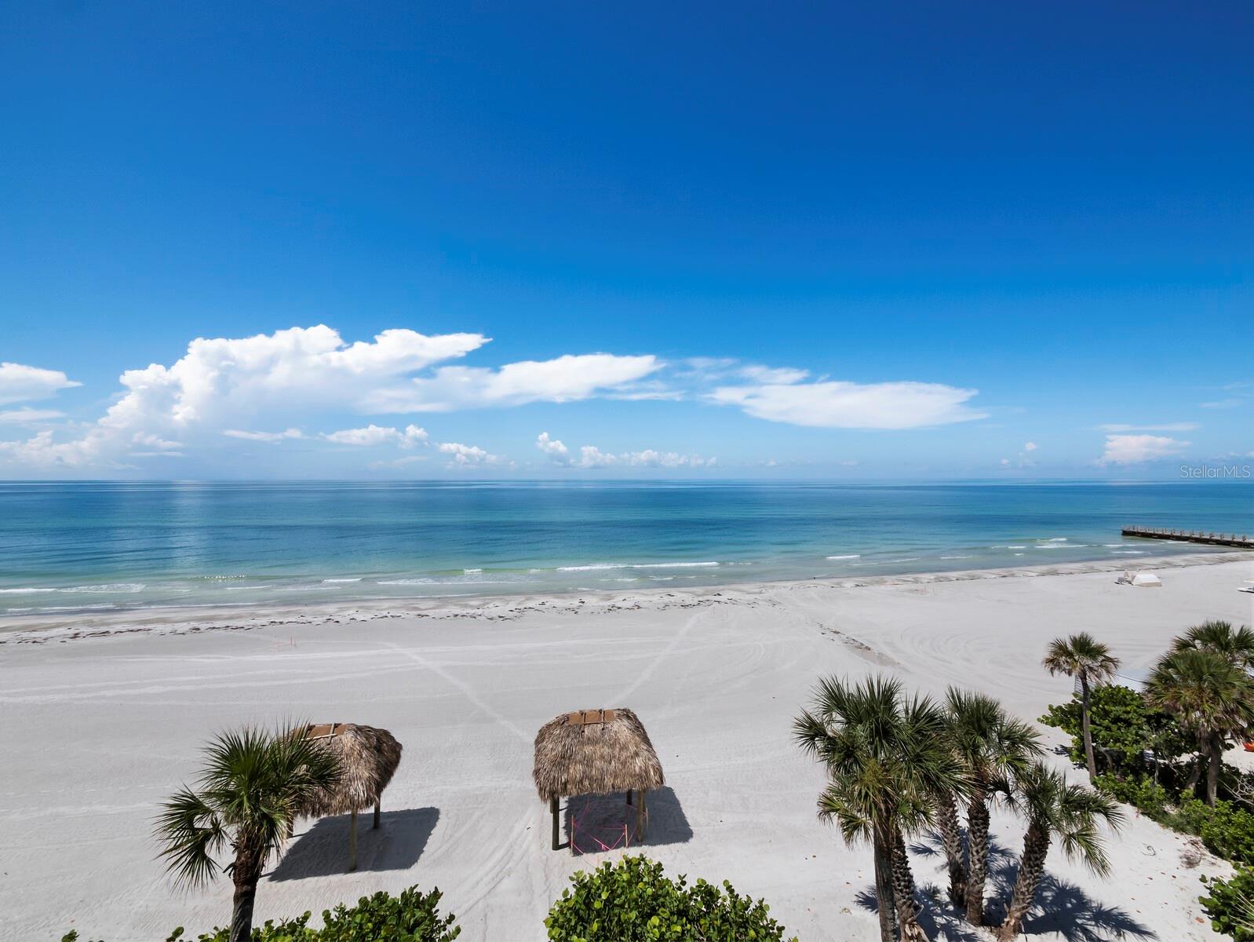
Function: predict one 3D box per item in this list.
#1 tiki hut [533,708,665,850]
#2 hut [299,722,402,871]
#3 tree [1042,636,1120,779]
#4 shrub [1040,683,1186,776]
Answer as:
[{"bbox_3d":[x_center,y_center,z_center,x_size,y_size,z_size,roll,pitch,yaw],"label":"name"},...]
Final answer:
[{"bbox_3d":[-1.084,10.000,17.057,4.000,3.830,2.900,0,-1,-8],"label":"tiki hut"},{"bbox_3d":[-9.570,9.978,15.881,4.000,3.830,2.900,0,-1,-7],"label":"hut"},{"bbox_3d":[17.345,9.078,19.172,2.300,5.550,2.300,0,-1,0],"label":"tree"},{"bbox_3d":[20.061,10.306,20.694,4.800,3.350,4.300,0,-1,0],"label":"shrub"}]

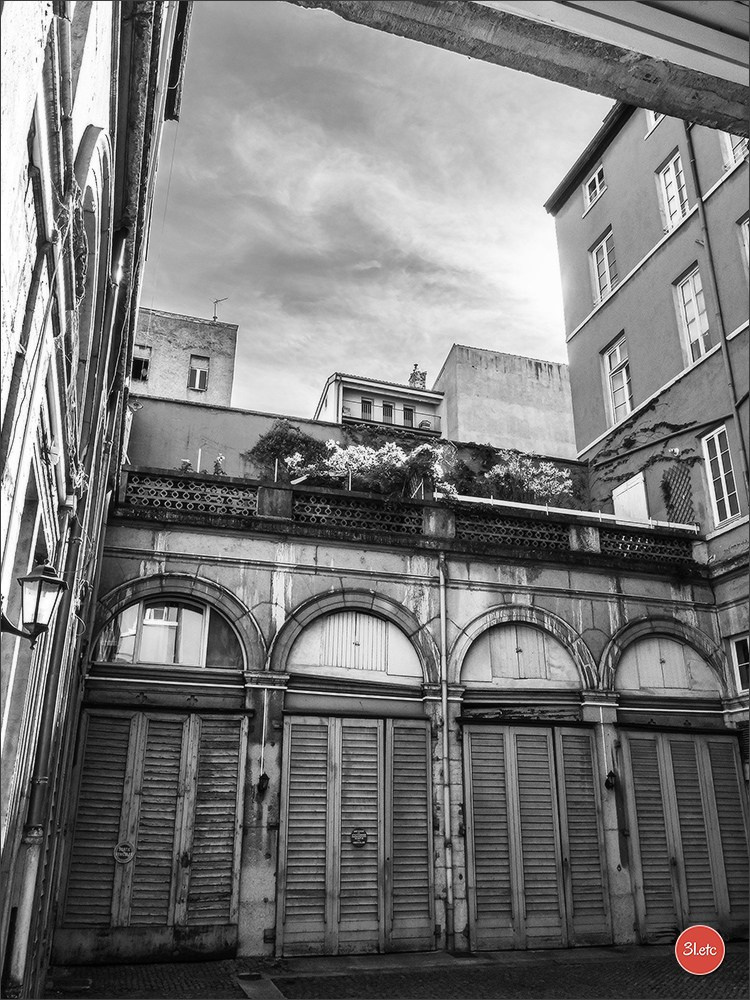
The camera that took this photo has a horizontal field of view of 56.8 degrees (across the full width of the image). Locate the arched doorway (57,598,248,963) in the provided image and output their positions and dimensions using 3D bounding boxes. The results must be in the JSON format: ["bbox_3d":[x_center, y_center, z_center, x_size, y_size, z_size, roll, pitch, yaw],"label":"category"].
[{"bbox_3d":[-2.540,3.178,8.530,1.988,4.257,0.350,7,-22,-14],"label":"arched doorway"}]

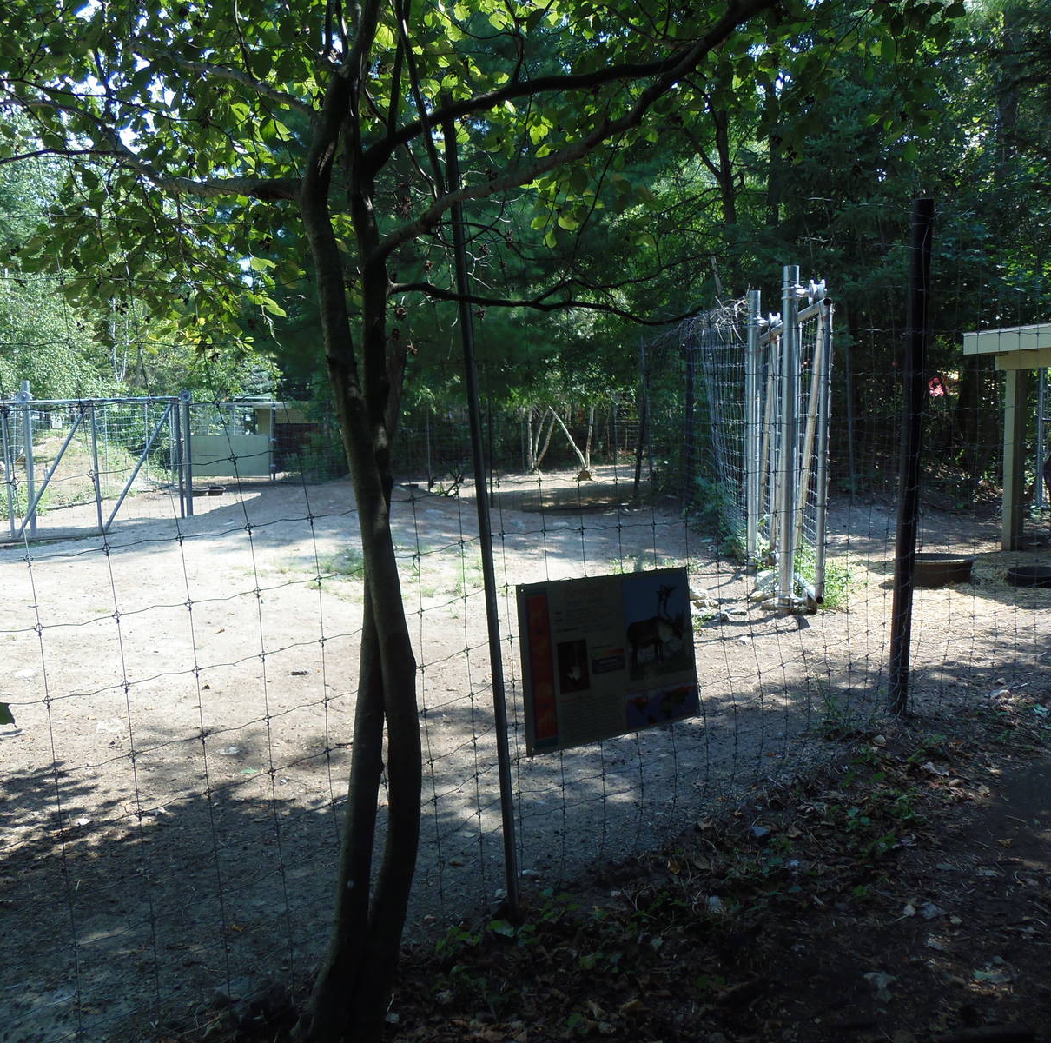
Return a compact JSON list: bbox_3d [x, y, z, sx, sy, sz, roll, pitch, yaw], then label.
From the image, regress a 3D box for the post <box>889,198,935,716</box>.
[{"bbox_3d":[1.600,-0.241,4.000,0.080,2.132,0.080,3,6,22],"label":"post"}]

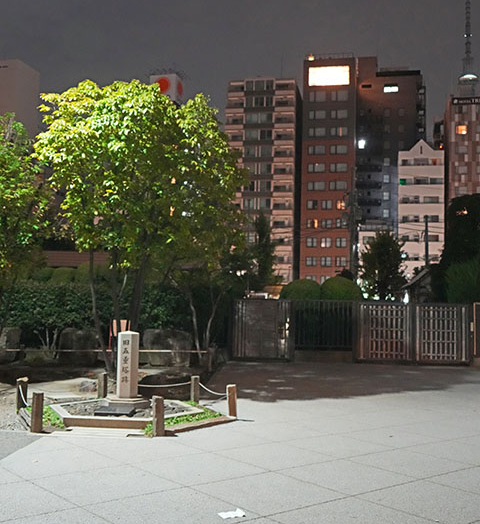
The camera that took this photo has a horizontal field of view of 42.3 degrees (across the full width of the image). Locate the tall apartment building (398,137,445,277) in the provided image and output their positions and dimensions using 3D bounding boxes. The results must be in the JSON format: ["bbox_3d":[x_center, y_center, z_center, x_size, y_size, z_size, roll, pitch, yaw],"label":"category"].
[{"bbox_3d":[28.841,-3.716,99.627,7.000,28.800,10.000,0,-5,13],"label":"tall apartment building"}]

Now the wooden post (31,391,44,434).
[{"bbox_3d":[-2.555,1.899,7.822,0.135,0.490,0.135,1,-5,5],"label":"wooden post"}]

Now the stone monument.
[{"bbox_3d":[-1.662,1.521,9.198,0.310,1.000,0.270,1,-5,6],"label":"stone monument"}]

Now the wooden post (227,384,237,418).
[{"bbox_3d":[-0.091,2.046,9.029,0.125,0.500,0.125,1,-5,5],"label":"wooden post"}]

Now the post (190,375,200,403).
[{"bbox_3d":[-0.761,2.174,10.523,0.125,0.480,0.125,1,-5,5],"label":"post"}]

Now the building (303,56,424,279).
[{"bbox_3d":[21.861,-11.570,111.856,20.500,46.300,15.000,0,-5,10],"label":"building"}]

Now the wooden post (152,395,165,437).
[{"bbox_3d":[-0.995,1.919,7.716,0.130,0.490,0.130,1,-5,5],"label":"wooden post"}]

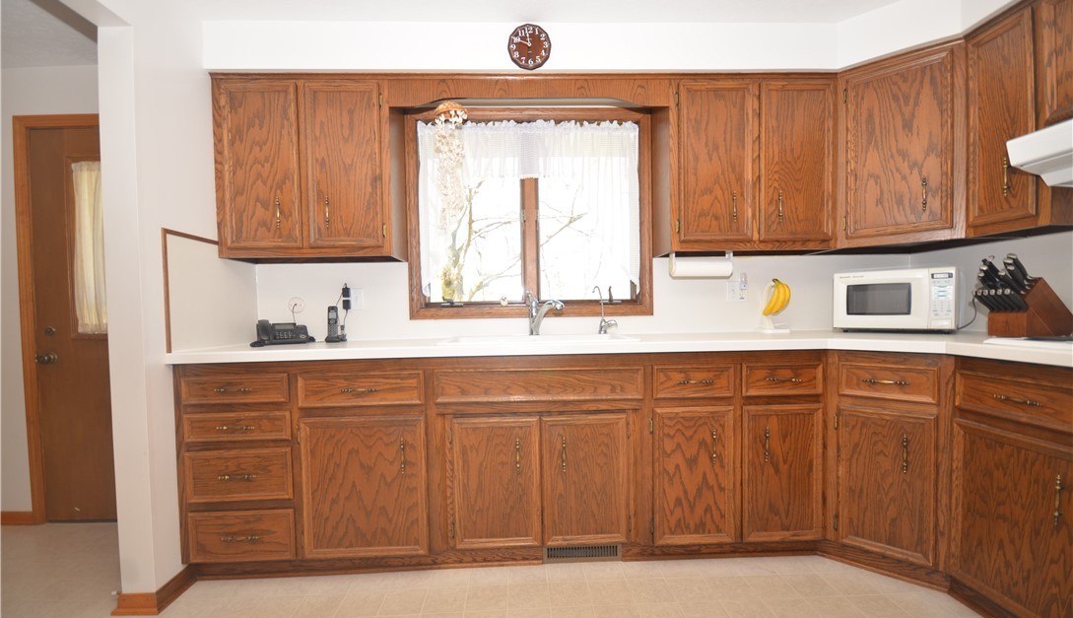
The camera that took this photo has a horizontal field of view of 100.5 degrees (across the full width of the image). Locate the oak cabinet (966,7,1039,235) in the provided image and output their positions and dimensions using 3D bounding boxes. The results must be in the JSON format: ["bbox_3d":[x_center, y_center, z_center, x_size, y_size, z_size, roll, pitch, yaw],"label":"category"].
[{"bbox_3d":[1.888,-0.684,1.672,0.320,0.800,0.275,-1,1,-2],"label":"oak cabinet"}]

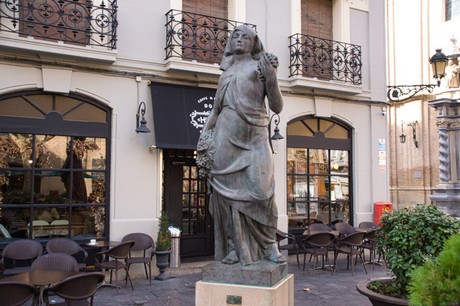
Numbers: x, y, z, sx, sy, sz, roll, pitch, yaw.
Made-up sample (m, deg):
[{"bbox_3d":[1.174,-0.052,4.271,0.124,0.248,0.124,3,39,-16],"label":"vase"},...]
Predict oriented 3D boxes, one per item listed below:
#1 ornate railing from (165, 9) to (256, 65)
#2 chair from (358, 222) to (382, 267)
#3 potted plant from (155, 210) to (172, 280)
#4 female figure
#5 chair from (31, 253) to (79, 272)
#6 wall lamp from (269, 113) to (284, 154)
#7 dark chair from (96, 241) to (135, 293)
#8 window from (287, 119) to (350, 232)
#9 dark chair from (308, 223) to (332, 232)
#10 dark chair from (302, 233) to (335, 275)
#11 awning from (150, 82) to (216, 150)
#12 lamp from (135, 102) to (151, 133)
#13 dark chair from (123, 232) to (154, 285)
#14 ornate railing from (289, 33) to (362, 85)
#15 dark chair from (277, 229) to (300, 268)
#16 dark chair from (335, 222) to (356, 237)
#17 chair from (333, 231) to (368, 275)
[{"bbox_3d":[-0.367,-2.275,10.275,1.950,0.960,0.360,3,-5,-30],"label":"ornate railing"},{"bbox_3d":[3.339,2.082,11.716,0.580,0.830,0.610,2,-4,-23],"label":"chair"},{"bbox_3d":[-1.240,1.735,9.349,0.330,1.260,0.330,0,-4,0],"label":"potted plant"},{"bbox_3d":[0.155,-0.052,5.961,0.950,2.760,0.720,-1,-4,20],"label":"female figure"},{"bbox_3d":[-2.278,1.730,6.393,0.580,0.820,0.580,1,-4,-15],"label":"chair"},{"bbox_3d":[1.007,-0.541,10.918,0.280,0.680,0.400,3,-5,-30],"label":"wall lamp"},{"bbox_3d":[-1.887,1.876,8.304,0.580,0.820,0.570,-3,-5,34],"label":"dark chair"},{"bbox_3d":[2.159,0.554,11.878,2.120,2.890,0.150,3,-5,-30],"label":"window"},{"bbox_3d":[2.028,2.035,11.127,0.580,0.830,0.610,1,-4,-15],"label":"dark chair"},{"bbox_3d":[1.763,1.979,9.936,0.580,0.830,0.610,1,-4,-12],"label":"dark chair"},{"bbox_3d":[-0.344,-0.664,9.813,2.470,1.280,0.360,3,-5,-30],"label":"awning"},{"bbox_3d":[-1.605,-0.640,9.034,0.280,0.550,0.410,3,-5,-30],"label":"lamp"},{"bbox_3d":[-1.645,1.918,8.933,0.570,0.830,0.580,2,-4,-19],"label":"dark chair"},{"bbox_3d":[2.275,-2.153,11.803,1.940,0.960,0.360,3,-5,-30],"label":"ornate railing"},{"bbox_3d":[1.134,2.013,10.441,0.610,0.830,0.580,2,-5,-25],"label":"dark chair"},{"bbox_3d":[2.706,2.061,11.452,0.580,0.830,0.610,2,-5,-29],"label":"dark chair"},{"bbox_3d":[2.409,1.987,10.019,0.580,0.830,0.610,2,-5,-28],"label":"chair"}]

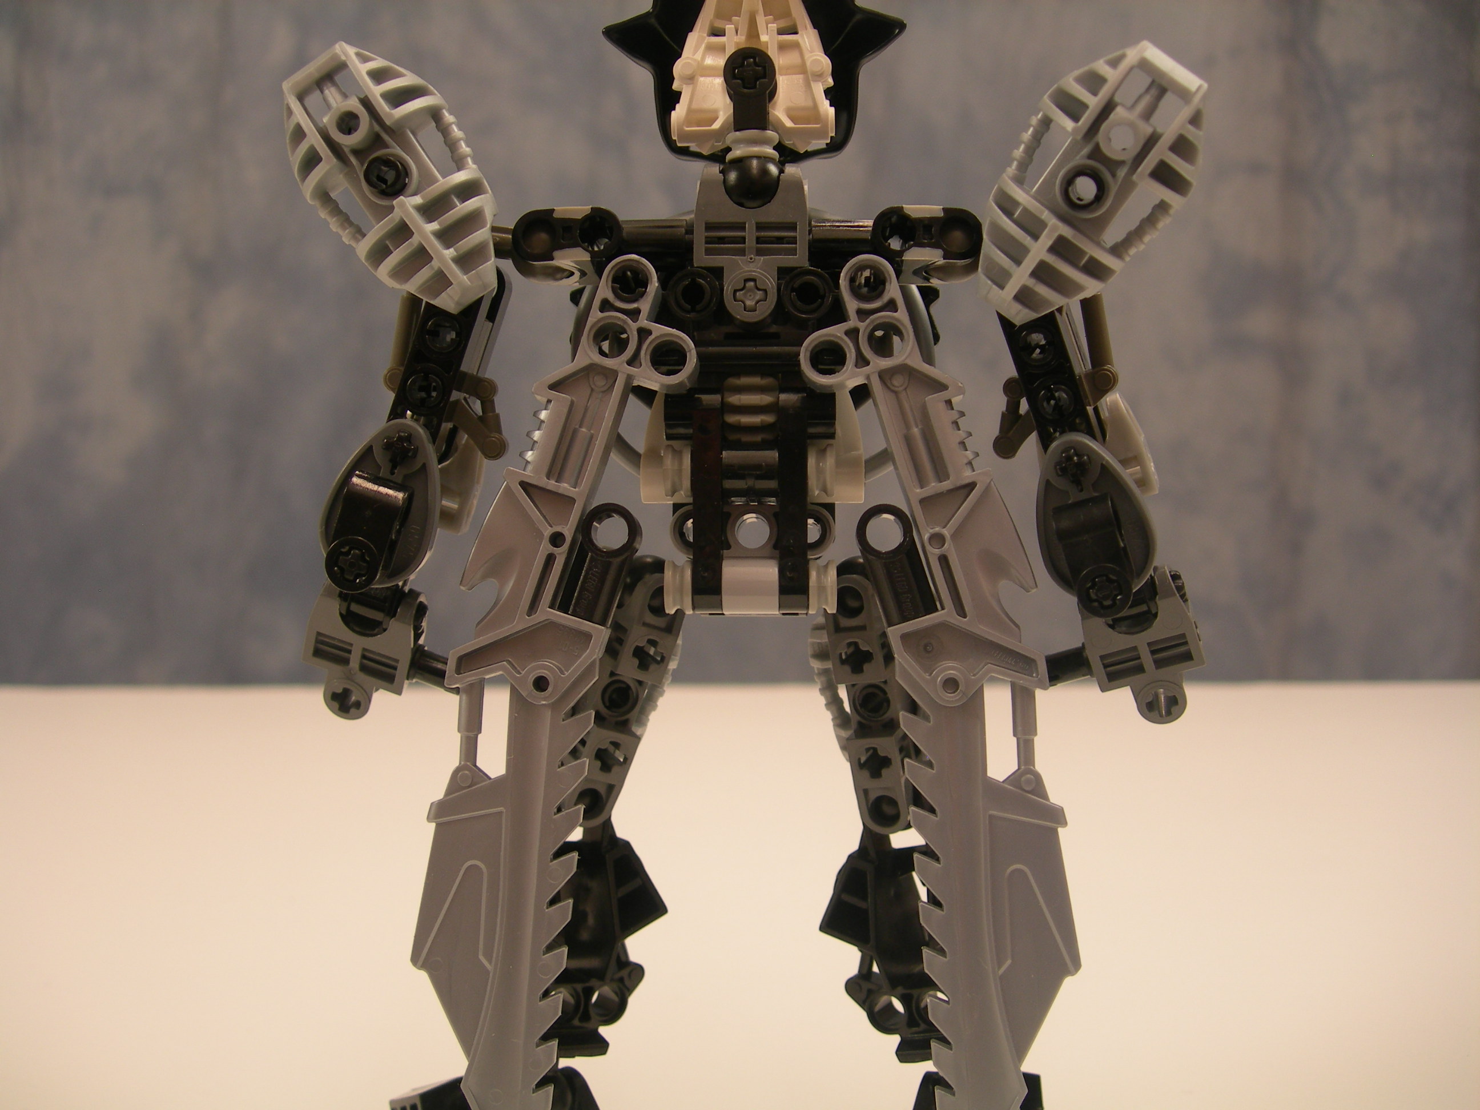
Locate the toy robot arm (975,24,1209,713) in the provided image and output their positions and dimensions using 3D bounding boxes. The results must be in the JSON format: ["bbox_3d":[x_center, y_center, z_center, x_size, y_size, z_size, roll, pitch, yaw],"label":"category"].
[{"bbox_3d":[0.052,-0.021,0.231,0.039,0.092,0.046,0,1,0],"label":"toy robot arm"}]

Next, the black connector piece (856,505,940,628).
[{"bbox_3d":[0.020,0.001,0.214,0.007,0.016,0.008,-18,0,0],"label":"black connector piece"}]

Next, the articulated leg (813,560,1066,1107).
[{"bbox_3d":[0.031,0.046,0.256,0.038,0.092,0.045,0,1,0],"label":"articulated leg"}]

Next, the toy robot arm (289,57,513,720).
[{"bbox_3d":[-0.049,-0.021,0.231,0.039,0.092,0.046,0,1,0],"label":"toy robot arm"}]

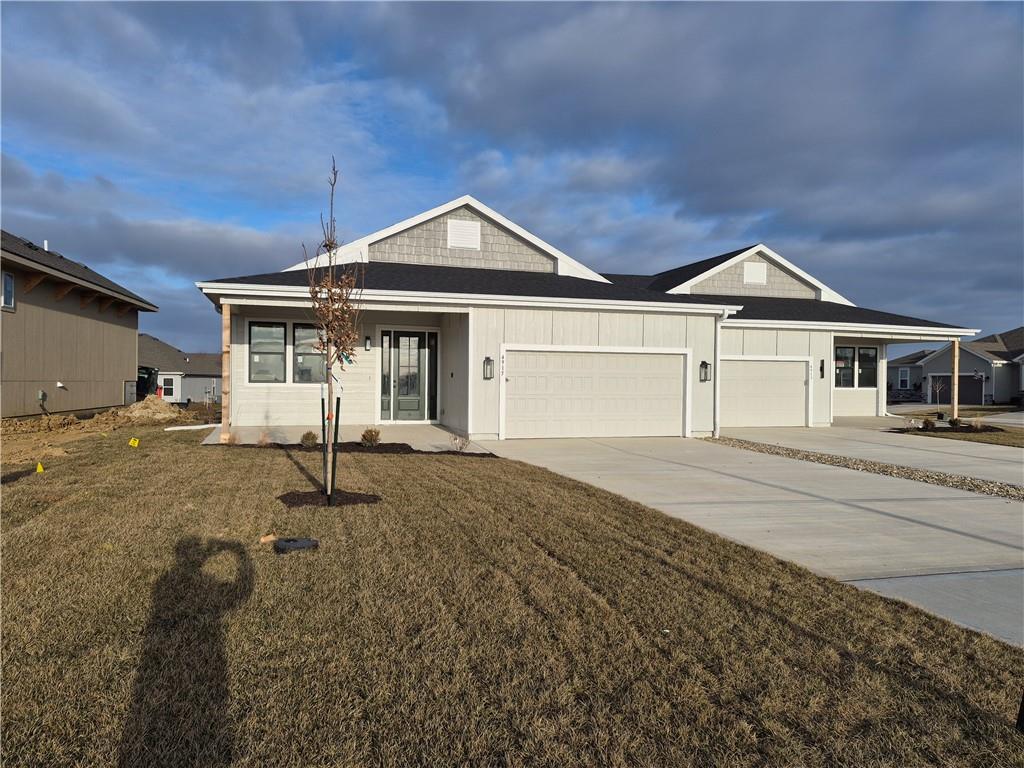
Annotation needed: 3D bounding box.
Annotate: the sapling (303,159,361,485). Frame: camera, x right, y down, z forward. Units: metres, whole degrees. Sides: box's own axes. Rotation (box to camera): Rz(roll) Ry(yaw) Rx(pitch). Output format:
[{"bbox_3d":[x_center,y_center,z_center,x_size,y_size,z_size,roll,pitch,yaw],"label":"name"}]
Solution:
[{"bbox_3d":[-2.183,-0.711,8.273,0.730,4.110,0.730,0,0,-15],"label":"sapling"}]

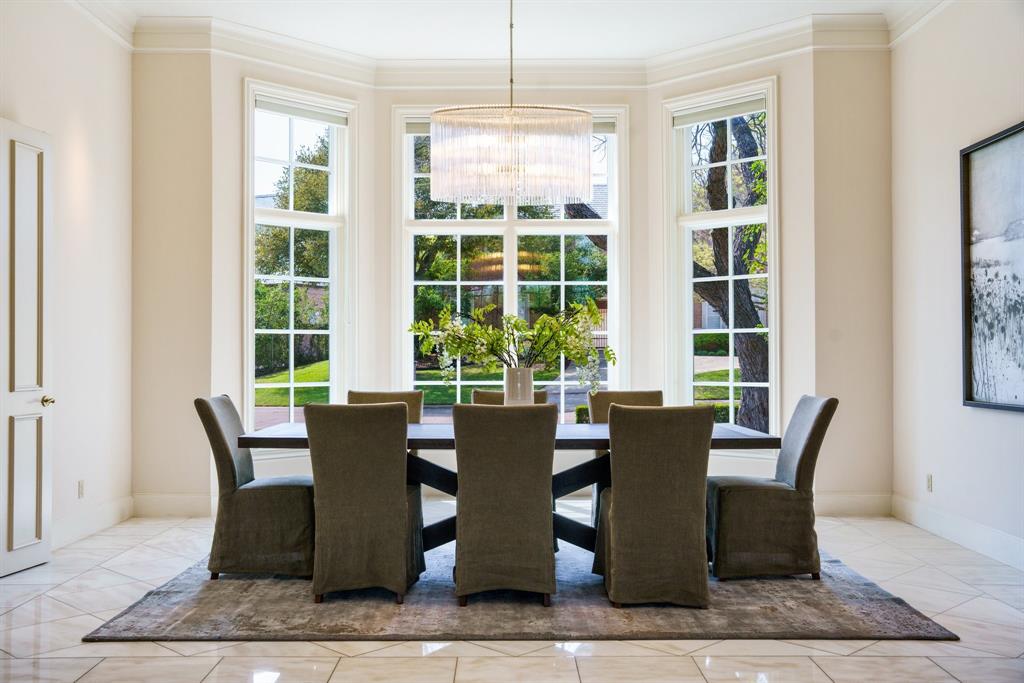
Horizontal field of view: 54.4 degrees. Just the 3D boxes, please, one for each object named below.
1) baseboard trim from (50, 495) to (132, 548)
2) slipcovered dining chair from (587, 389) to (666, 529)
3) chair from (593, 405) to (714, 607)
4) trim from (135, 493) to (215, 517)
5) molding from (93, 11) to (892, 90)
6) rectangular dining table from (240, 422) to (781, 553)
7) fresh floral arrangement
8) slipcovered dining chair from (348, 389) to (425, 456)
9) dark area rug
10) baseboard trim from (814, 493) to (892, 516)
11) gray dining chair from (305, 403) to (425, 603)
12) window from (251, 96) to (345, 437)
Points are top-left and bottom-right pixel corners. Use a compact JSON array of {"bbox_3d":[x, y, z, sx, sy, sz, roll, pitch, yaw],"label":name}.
[{"bbox_3d":[-2.775,1.189,6.655,0.025,0.180,1.320,0,-1,0],"label":"baseboard trim"},{"bbox_3d":[0.711,0.774,5.988,0.485,0.945,0.640,0,-1,0],"label":"slipcovered dining chair"},{"bbox_3d":[0.671,0.760,4.818,0.495,0.945,0.640,0,-1,0],"label":"chair"},{"bbox_3d":[-2.469,1.190,7.206,0.583,0.180,0.025,0,-1,0],"label":"trim"},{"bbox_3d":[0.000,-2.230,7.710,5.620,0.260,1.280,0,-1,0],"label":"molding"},{"bbox_3d":[-0.015,0.878,5.599,2.770,0.765,1.020,0,-1,0],"label":"rectangular dining table"},{"bbox_3d":[0.000,0.028,5.600,1.160,0.560,0.750,0,-1,0],"label":"fresh floral arrangement"},{"bbox_3d":[-0.790,0.782,6.110,0.490,0.955,0.640,0,-1,0],"label":"slipcovered dining chair"},{"bbox_3d":[0.040,1.256,5.494,3.650,0.015,2.740,0,-1,0],"label":"dark area rug"},{"bbox_3d":[2.515,1.197,7.305,0.570,0.180,0.025,0,-1,0],"label":"baseboard trim"},{"bbox_3d":[-0.722,0.767,4.940,0.490,0.955,0.640,0,-1,0],"label":"gray dining chair"},{"bbox_3d":[-1.675,-0.558,7.878,0.930,2.740,0.130,1,-1,-42],"label":"window"}]

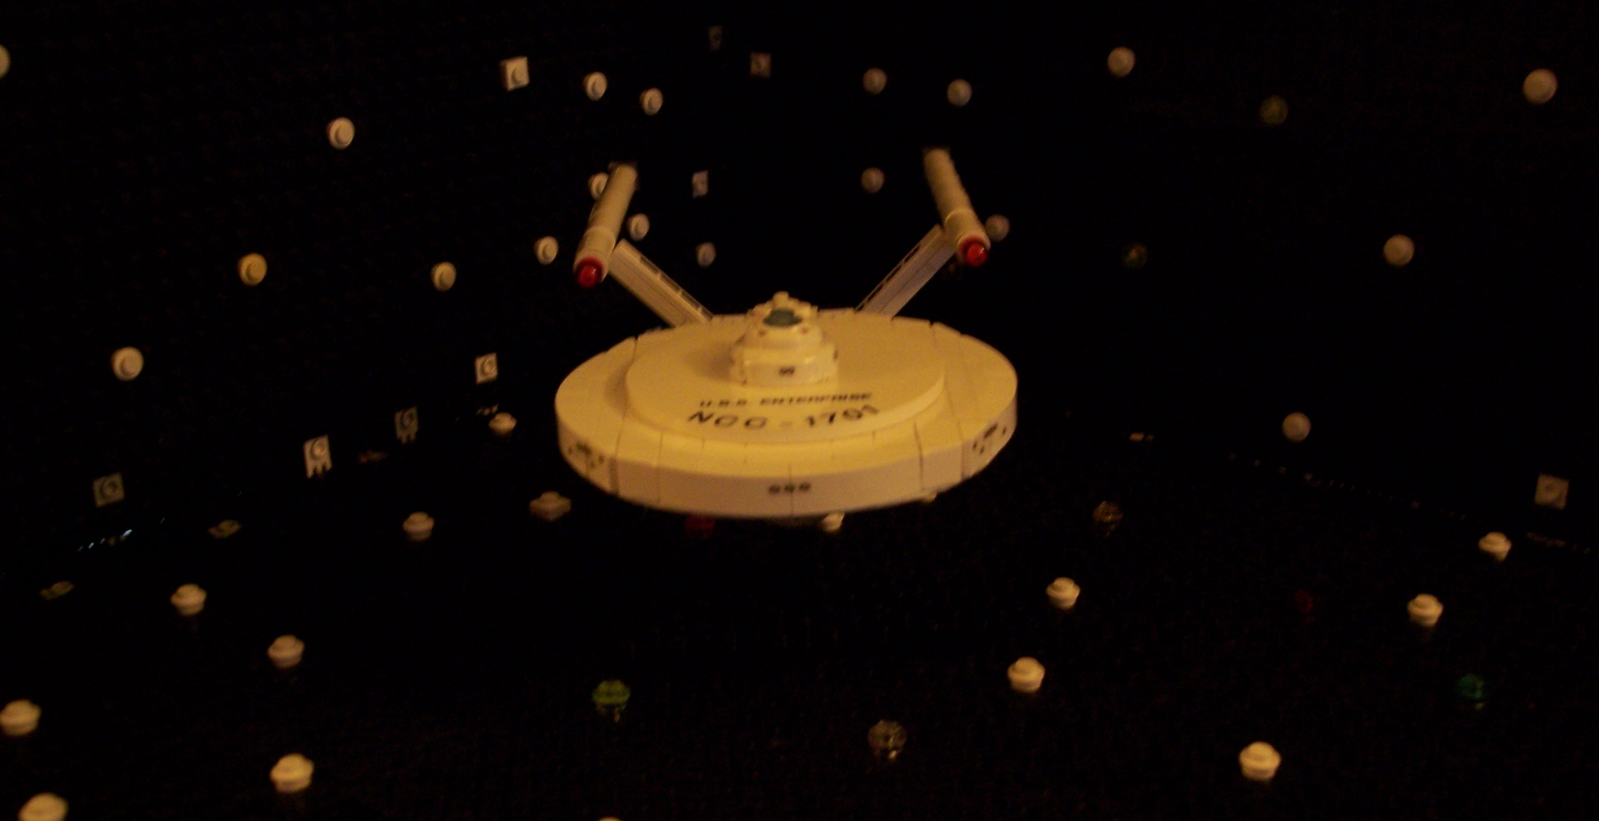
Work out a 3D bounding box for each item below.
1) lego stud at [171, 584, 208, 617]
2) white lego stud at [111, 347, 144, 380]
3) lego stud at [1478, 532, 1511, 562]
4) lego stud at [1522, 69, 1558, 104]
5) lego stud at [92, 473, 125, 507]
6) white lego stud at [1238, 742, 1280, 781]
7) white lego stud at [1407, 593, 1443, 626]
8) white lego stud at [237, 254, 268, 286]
[{"bbox_3d":[-0.147,0.045,0.433,0.008,0.005,0.008,0,20,0],"label":"lego stud"},{"bbox_3d":[-0.172,-0.012,0.462,0.005,0.008,0.008,17,26,37],"label":"white lego stud"},{"bbox_3d":[0.178,0.035,0.460,0.008,0.005,0.008,16,25,37],"label":"lego stud"},{"bbox_3d":[0.185,-0.081,0.450,0.008,0.008,0.005,17,26,37],"label":"lego stud"},{"bbox_3d":[-0.176,0.020,0.459,0.005,0.008,0.008,16,25,37],"label":"lego stud"},{"bbox_3d":[0.092,0.070,0.361,0.008,0.005,0.008,0,20,0],"label":"white lego stud"},{"bbox_3d":[0.148,0.047,0.425,0.008,0.005,0.008,0,20,0],"label":"white lego stud"},{"bbox_3d":[-0.145,-0.037,0.478,0.005,0.008,0.008,16,25,37],"label":"white lego stud"}]

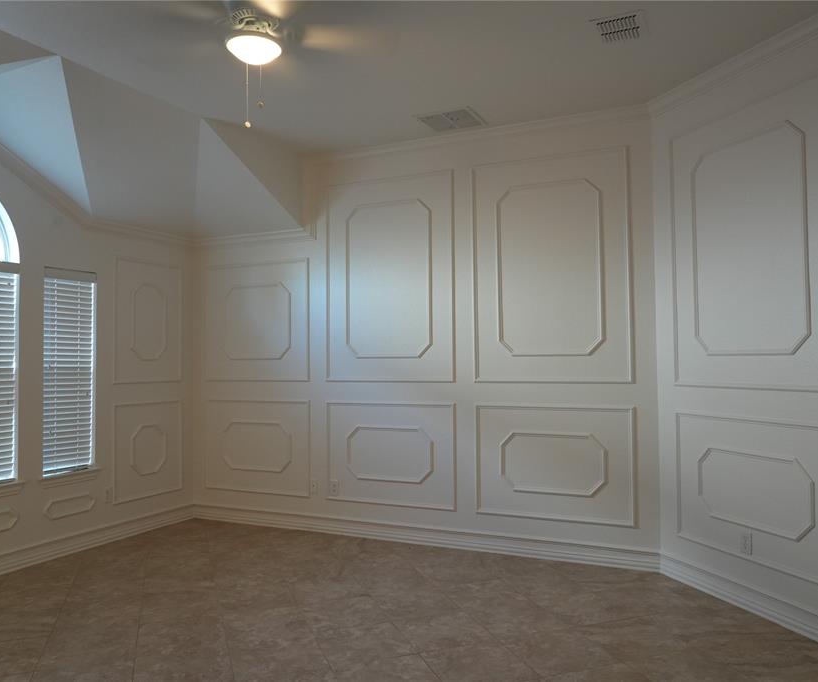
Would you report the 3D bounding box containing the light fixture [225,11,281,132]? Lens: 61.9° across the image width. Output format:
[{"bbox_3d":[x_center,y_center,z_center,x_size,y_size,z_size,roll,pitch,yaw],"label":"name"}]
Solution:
[{"bbox_3d":[-0.674,-1.181,2.967,0.262,0.500,0.262,0,-2,0],"label":"light fixture"}]

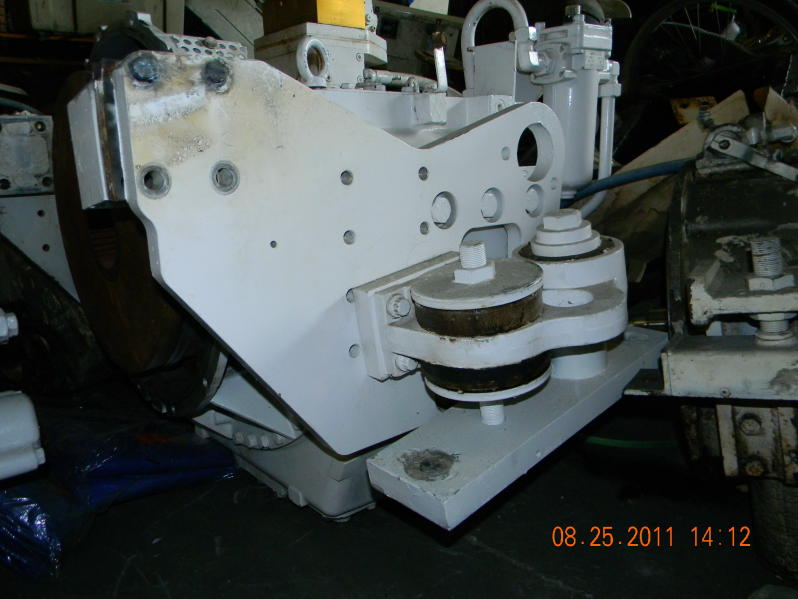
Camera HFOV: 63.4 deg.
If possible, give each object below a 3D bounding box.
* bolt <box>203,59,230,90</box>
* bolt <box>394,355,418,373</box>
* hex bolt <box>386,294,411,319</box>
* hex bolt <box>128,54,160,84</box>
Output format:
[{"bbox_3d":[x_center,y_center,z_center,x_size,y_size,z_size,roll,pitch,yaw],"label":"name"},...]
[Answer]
[{"bbox_3d":[-0.207,-0.257,0.735,0.029,0.029,0.016,-13,17,-42],"label":"bolt"},{"bbox_3d":[0.011,0.087,0.918,0.030,0.030,0.016,-24,24,-39],"label":"bolt"},{"bbox_3d":[-0.001,0.010,0.892,0.030,0.030,0.016,-24,24,-39],"label":"hex bolt"},{"bbox_3d":[-0.267,-0.242,0.680,0.029,0.029,0.016,-13,17,-42],"label":"hex bolt"}]

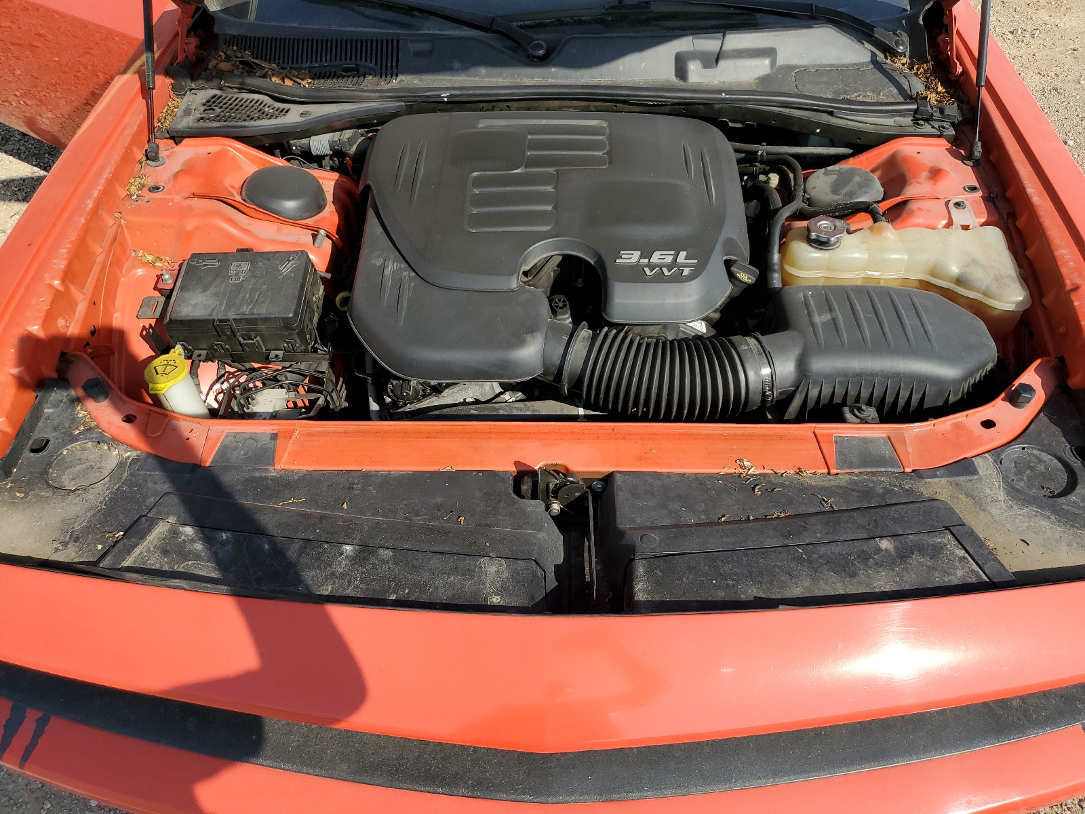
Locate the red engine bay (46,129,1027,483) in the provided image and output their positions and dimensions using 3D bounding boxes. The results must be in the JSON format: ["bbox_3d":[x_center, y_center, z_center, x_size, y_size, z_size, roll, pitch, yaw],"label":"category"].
[{"bbox_3d":[0.030,-0.111,1.378,1.440,0.380,0.790,1,46,1],"label":"red engine bay"}]

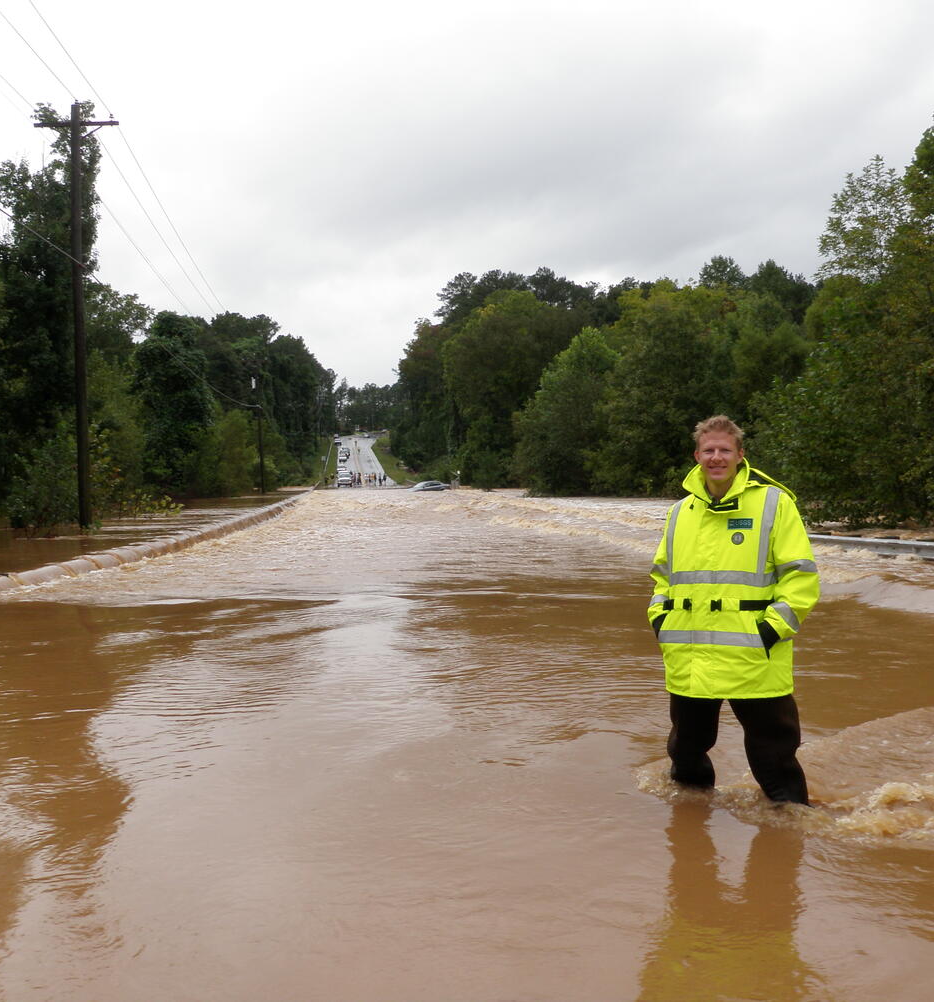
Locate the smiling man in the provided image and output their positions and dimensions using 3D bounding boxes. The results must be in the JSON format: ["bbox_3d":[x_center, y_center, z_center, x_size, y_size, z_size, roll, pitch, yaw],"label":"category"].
[{"bbox_3d":[1.050,0.560,4.270,0.690,1.800,0.430,1,2,34],"label":"smiling man"}]

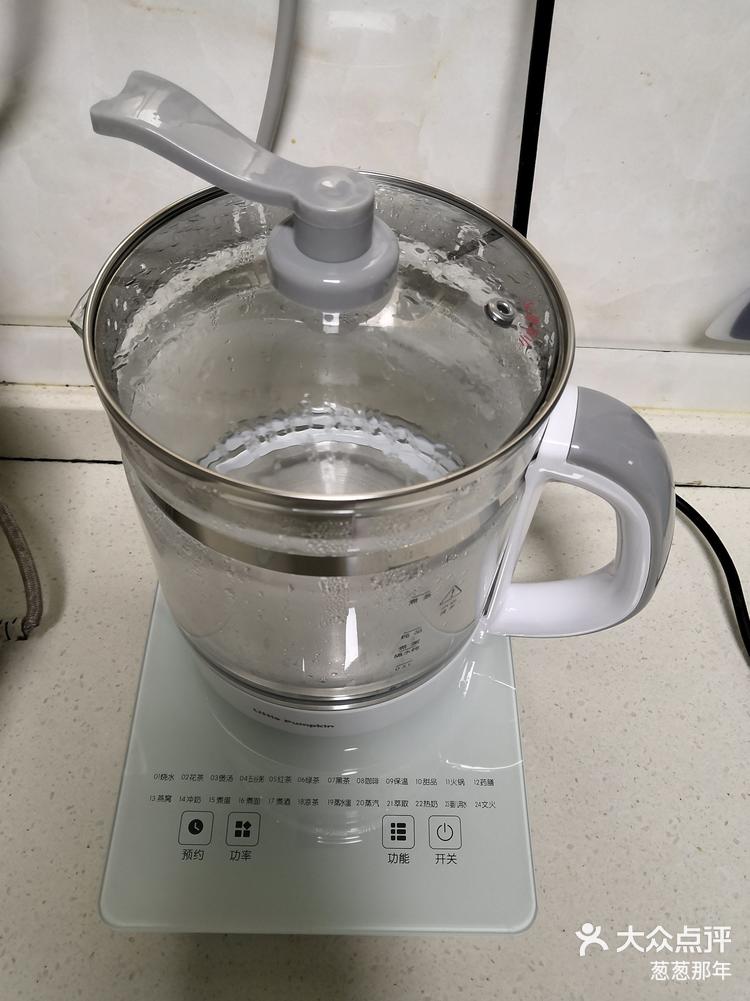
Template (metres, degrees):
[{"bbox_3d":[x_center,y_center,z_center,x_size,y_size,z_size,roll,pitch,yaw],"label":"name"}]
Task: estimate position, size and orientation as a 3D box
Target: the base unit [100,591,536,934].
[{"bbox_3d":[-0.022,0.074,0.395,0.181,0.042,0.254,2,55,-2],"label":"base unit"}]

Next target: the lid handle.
[{"bbox_3d":[-0.037,-0.094,0.237,0.095,0.046,0.042,18,56,10],"label":"lid handle"}]

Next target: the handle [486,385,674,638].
[{"bbox_3d":[0.085,0.016,0.315,0.062,0.141,0.035,17,56,9],"label":"handle"}]

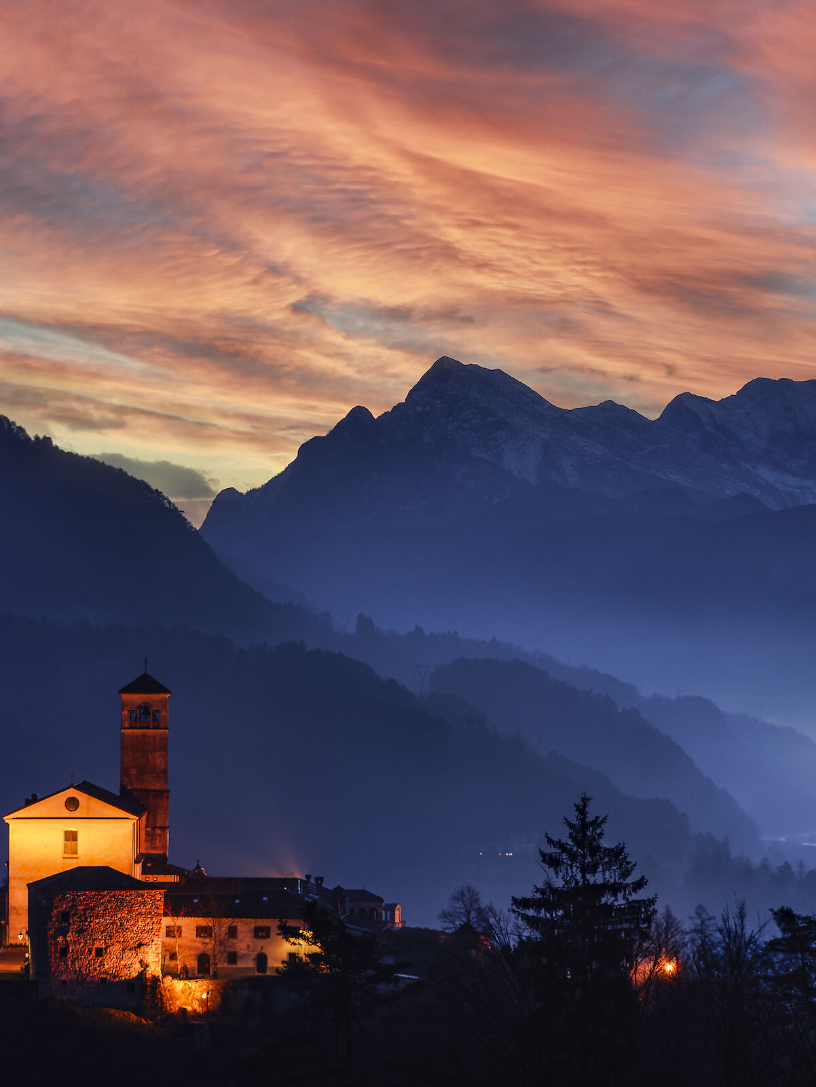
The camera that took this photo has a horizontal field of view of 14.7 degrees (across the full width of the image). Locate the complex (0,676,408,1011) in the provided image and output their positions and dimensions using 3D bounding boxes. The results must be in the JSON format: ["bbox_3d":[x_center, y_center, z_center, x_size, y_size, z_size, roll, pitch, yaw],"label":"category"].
[{"bbox_3d":[-25.940,36.720,406.000,46.500,40.000,42.000,0,-3,-3],"label":"complex"}]

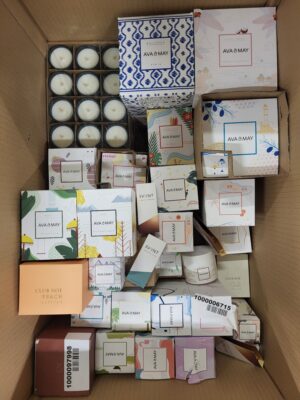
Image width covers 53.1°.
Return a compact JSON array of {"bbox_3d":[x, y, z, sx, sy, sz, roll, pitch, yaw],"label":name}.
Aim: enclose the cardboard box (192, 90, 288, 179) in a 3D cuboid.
[{"bbox_3d":[0.143,-0.099,0.517,0.129,0.140,0.129,-2,90,1],"label":"cardboard box"}]

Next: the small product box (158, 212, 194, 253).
[{"bbox_3d":[0.041,0.052,0.528,0.064,0.072,0.065,0,90,1],"label":"small product box"}]

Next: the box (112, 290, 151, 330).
[{"bbox_3d":[-0.030,0.184,0.531,0.065,0.073,0.066,0,90,1],"label":"box"}]

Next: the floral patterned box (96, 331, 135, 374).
[{"bbox_3d":[-0.058,0.259,0.536,0.065,0.066,0.066,0,90,1],"label":"floral patterned box"}]

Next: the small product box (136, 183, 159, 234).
[{"bbox_3d":[-0.003,0.014,0.484,0.031,0.020,0.079,-4,90,1],"label":"small product box"}]

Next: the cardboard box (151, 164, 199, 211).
[{"bbox_3d":[0.045,-0.020,0.566,0.079,0.098,0.079,-4,90,1],"label":"cardboard box"}]

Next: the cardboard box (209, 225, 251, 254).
[{"bbox_3d":[0.159,0.066,0.633,0.084,0.076,0.079,-4,90,1],"label":"cardboard box"}]

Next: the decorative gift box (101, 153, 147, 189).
[{"bbox_3d":[-0.047,-0.043,0.596,0.081,0.092,0.081,1,90,1],"label":"decorative gift box"}]

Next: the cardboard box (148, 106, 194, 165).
[{"bbox_3d":[0.039,-0.111,0.573,0.081,0.081,0.100,-3,90,1],"label":"cardboard box"}]

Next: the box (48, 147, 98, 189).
[{"bbox_3d":[-0.131,-0.048,0.560,0.081,0.092,0.081,-1,90,1],"label":"box"}]

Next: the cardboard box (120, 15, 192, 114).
[{"bbox_3d":[0.013,-0.231,0.539,0.119,0.130,0.119,-3,90,3],"label":"cardboard box"}]

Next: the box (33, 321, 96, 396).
[{"bbox_3d":[-0.132,0.254,0.499,0.083,0.088,0.088,0,90,1],"label":"box"}]

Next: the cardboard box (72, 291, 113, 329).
[{"bbox_3d":[-0.095,0.176,0.525,0.066,0.066,0.067,1,90,1],"label":"cardboard box"}]

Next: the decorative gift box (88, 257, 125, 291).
[{"bbox_3d":[-0.071,0.118,0.511,0.051,0.062,0.051,0,90,1],"label":"decorative gift box"}]

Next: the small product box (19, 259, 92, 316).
[{"bbox_3d":[-0.138,0.125,0.458,0.088,0.076,0.069,0,90,1],"label":"small product box"}]

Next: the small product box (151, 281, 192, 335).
[{"bbox_3d":[0.036,0.188,0.523,0.065,0.074,0.066,0,90,1],"label":"small product box"}]

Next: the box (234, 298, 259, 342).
[{"bbox_3d":[0.175,0.232,0.580,0.042,0.100,0.042,0,90,1],"label":"box"}]

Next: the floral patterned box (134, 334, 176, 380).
[{"bbox_3d":[0.009,0.265,0.531,0.066,0.066,0.068,0,90,1],"label":"floral patterned box"}]

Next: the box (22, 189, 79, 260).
[{"bbox_3d":[-0.142,0.036,0.466,0.079,0.079,0.097,-1,90,1],"label":"box"}]

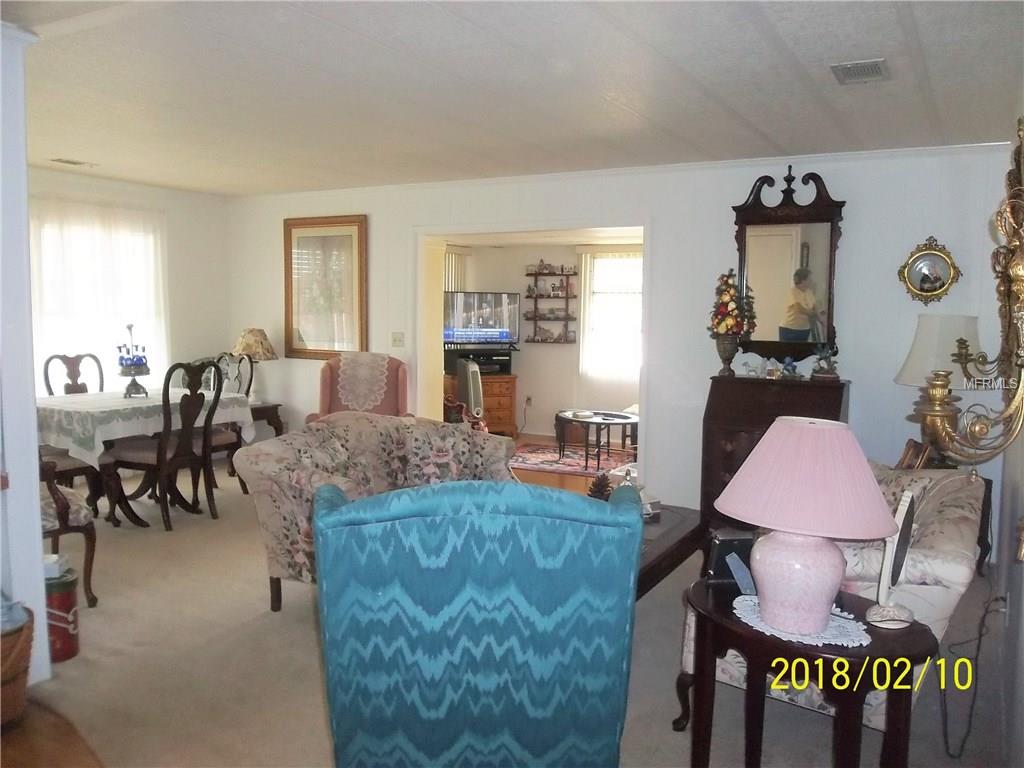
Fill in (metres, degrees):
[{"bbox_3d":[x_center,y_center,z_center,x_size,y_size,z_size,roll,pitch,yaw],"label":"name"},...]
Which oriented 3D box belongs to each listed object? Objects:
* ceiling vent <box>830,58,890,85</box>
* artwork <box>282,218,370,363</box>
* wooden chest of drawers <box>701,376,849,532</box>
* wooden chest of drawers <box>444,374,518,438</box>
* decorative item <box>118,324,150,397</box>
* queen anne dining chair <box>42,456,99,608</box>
[{"bbox_3d":[1.465,-1.303,3.352,0.205,0.025,0.310,4,6,30],"label":"ceiling vent"},{"bbox_3d":[-1.675,-0.846,7.106,0.992,1.279,0.040,4,6,30],"label":"artwork"},{"bbox_3d":[1.621,0.482,5.011,0.860,1.010,0.450,4,6,30],"label":"wooden chest of drawers"},{"bbox_3d":[-0.399,0.232,8.720,0.900,0.680,0.440,0,5,-7],"label":"wooden chest of drawers"},{"bbox_3d":[-2.509,-0.156,5.293,0.210,0.490,0.210,4,6,30],"label":"decorative item"},{"bbox_3d":[-2.361,0.538,3.746,0.580,1.020,0.600,6,7,43],"label":"queen anne dining chair"}]

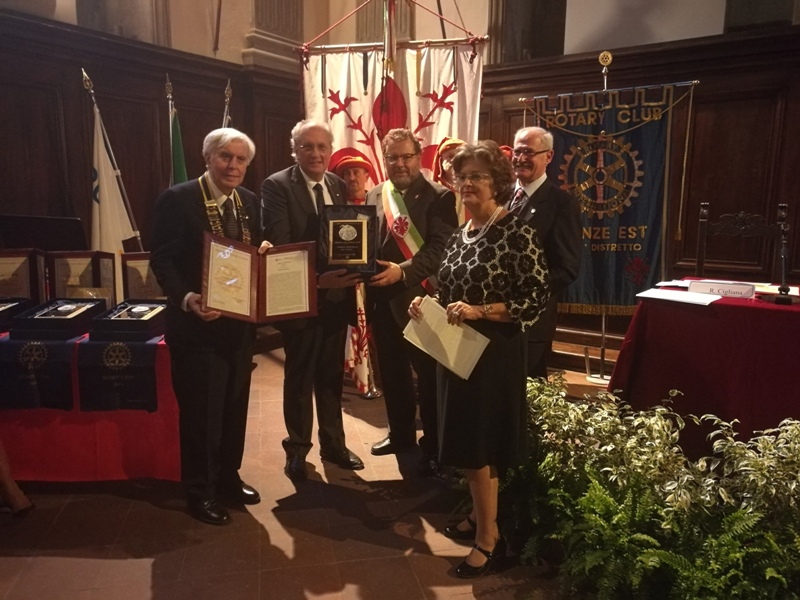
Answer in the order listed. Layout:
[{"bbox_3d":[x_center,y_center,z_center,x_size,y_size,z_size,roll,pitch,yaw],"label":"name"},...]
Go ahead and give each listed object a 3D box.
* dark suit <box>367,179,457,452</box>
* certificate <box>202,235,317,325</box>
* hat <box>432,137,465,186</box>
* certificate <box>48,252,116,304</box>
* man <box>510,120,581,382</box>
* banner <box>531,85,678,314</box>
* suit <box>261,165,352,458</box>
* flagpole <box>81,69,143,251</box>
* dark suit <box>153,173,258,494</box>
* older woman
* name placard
[{"bbox_3d":[0.060,0.098,3.297,0.530,1.470,0.400,6,11,28],"label":"dark suit"},{"bbox_3d":[-0.566,-0.080,2.509,0.441,0.315,0.149,3,-16,-19],"label":"certificate"},{"bbox_3d":[0.320,-0.840,3.800,0.270,0.280,0.280,-7,12,-39],"label":"hat"},{"bbox_3d":[-1.900,-0.130,3.700,0.450,0.320,0.190,0,9,-5],"label":"certificate"},{"bbox_3d":[0.670,0.023,3.150,0.520,1.740,0.360,8,12,39],"label":"man"},{"bbox_3d":[1.497,-0.736,4.567,1.000,1.630,0.060,6,11,28],"label":"banner"},{"bbox_3d":[-0.460,0.103,3.154,0.510,1.500,0.370,-4,11,-25],"label":"suit"},{"bbox_3d":[-1.840,-0.400,4.200,0.420,2.300,0.250,-19,10,-21],"label":"flagpole"},{"bbox_3d":[-0.867,0.216,2.751,0.510,1.450,0.390,-8,13,-40],"label":"dark suit"},{"bbox_3d":[0.312,0.222,2.440,0.440,1.645,0.500,-8,13,-39],"label":"older woman"},{"bbox_3d":[1.874,-0.068,3.640,0.325,0.078,0.060,6,11,28],"label":"name placard"}]

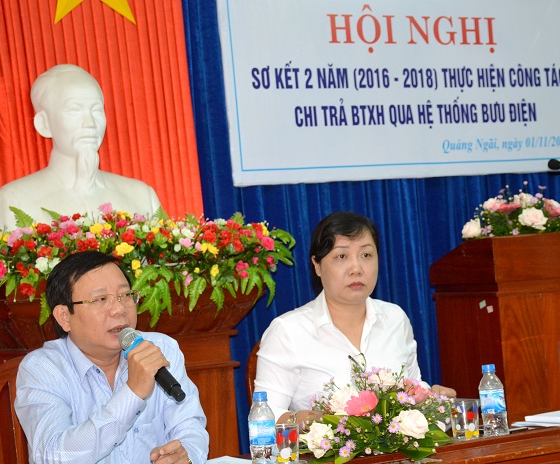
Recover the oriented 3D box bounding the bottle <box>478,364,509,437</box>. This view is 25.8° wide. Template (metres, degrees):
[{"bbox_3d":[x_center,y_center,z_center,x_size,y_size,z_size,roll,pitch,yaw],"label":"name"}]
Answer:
[{"bbox_3d":[0.493,0.390,2.830,0.060,0.168,0.060,-5,-2,0],"label":"bottle"}]

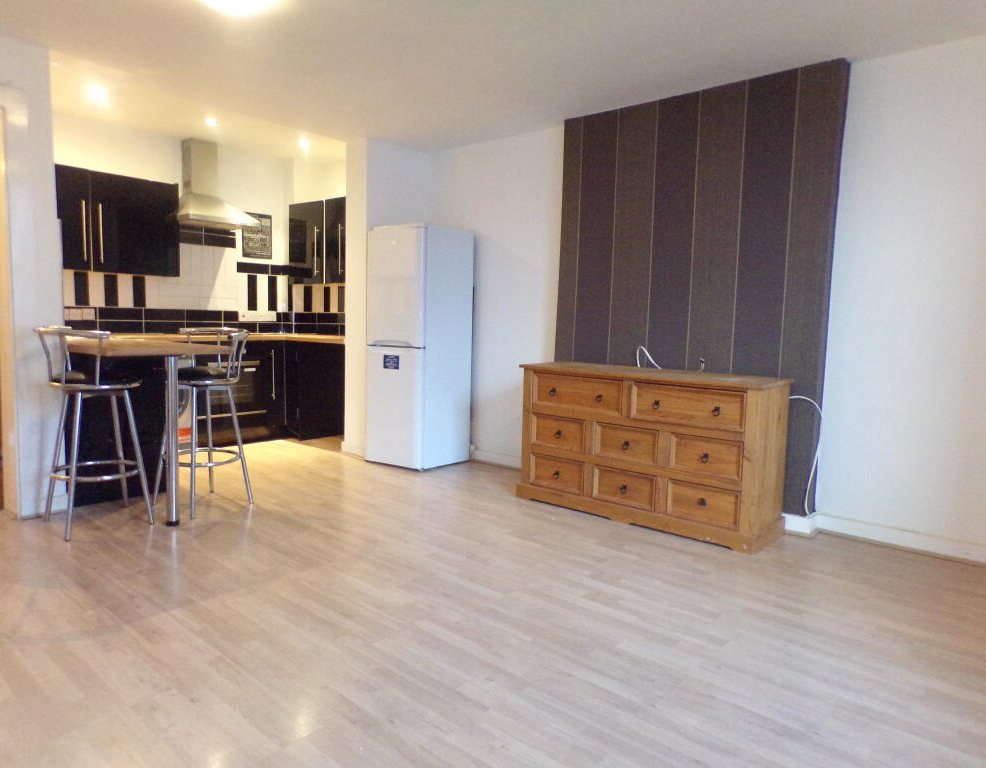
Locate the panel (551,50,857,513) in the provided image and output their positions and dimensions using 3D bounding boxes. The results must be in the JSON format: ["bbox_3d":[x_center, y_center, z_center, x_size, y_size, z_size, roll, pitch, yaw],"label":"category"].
[{"bbox_3d":[1.115,-0.517,4.204,1.693,2.285,0.156,6,7,42],"label":"panel"}]

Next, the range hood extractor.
[{"bbox_3d":[-2.293,-1.634,5.782,0.521,0.699,0.602,6,7,42],"label":"range hood extractor"}]

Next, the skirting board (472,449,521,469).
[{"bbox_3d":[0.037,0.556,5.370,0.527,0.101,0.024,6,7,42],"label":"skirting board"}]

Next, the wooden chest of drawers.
[{"bbox_3d":[0.851,0.341,4.008,1.494,0.812,0.430,6,7,42],"label":"wooden chest of drawers"}]

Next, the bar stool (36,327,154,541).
[{"bbox_3d":[-1.996,0.218,3.563,0.478,0.980,0.484,6,7,42],"label":"bar stool"}]

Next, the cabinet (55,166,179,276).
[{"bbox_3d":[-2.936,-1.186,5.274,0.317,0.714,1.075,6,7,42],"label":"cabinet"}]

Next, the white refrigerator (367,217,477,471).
[{"bbox_3d":[-0.535,-0.274,5.376,0.564,1.720,0.570,6,6,38],"label":"white refrigerator"}]

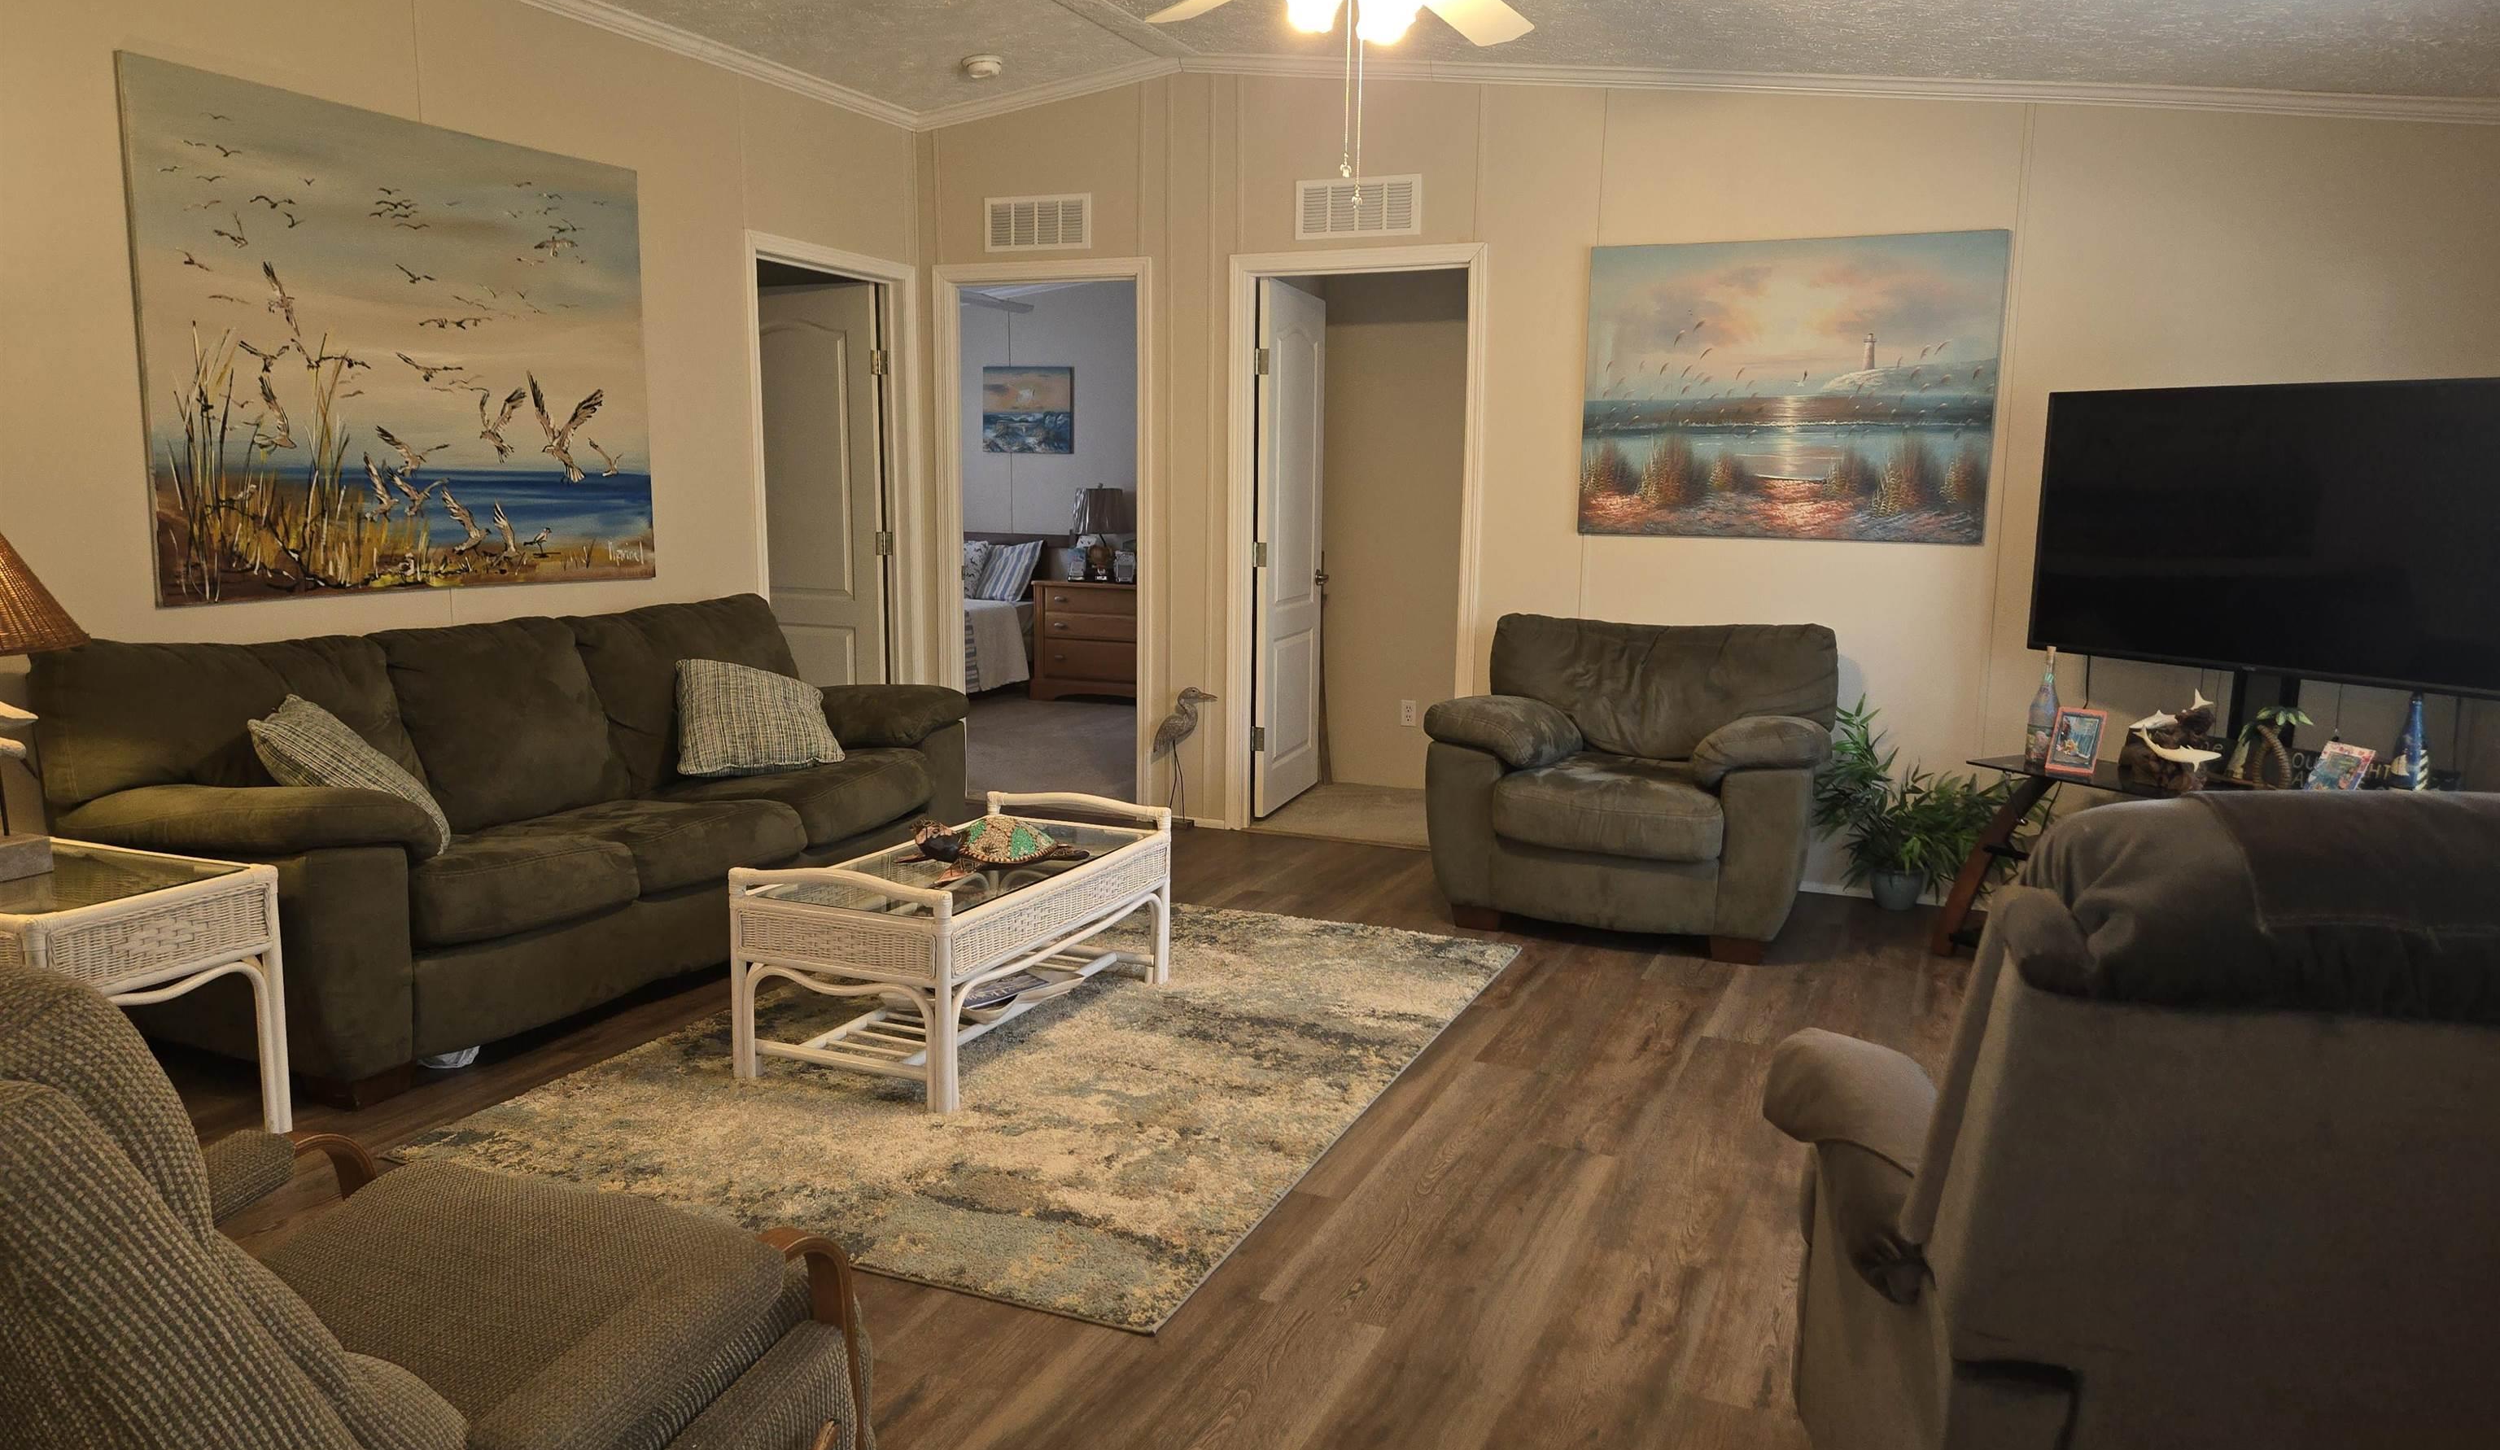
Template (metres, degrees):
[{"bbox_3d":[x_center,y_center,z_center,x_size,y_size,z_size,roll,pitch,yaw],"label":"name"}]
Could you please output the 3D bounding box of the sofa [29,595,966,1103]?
[{"bbox_3d":[-1.745,0.169,4.420,0.990,0.880,2.280,5,9,25],"label":"sofa"}]

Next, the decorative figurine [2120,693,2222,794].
[{"bbox_3d":[2.297,0.033,4.150,0.235,0.255,0.150,9,12,44],"label":"decorative figurine"}]

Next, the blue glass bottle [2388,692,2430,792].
[{"bbox_3d":[2.655,0.071,3.804,0.075,0.297,0.075,-7,12,-42],"label":"blue glass bottle"}]

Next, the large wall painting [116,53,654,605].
[{"bbox_3d":[-2.211,-0.982,4.475,0.035,1.220,1.520,5,9,25],"label":"large wall painting"}]

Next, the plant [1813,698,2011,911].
[{"bbox_3d":[1.982,0.263,4.941,0.660,0.666,0.450,4,9,23],"label":"plant"}]

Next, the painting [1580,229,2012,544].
[{"bbox_3d":[1.641,-1.029,5.128,1.215,0.908,0.040,5,9,25],"label":"painting"}]

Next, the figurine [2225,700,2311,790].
[{"bbox_3d":[2.550,0.050,4.155,0.195,0.225,0.120,9,12,44],"label":"figurine"}]

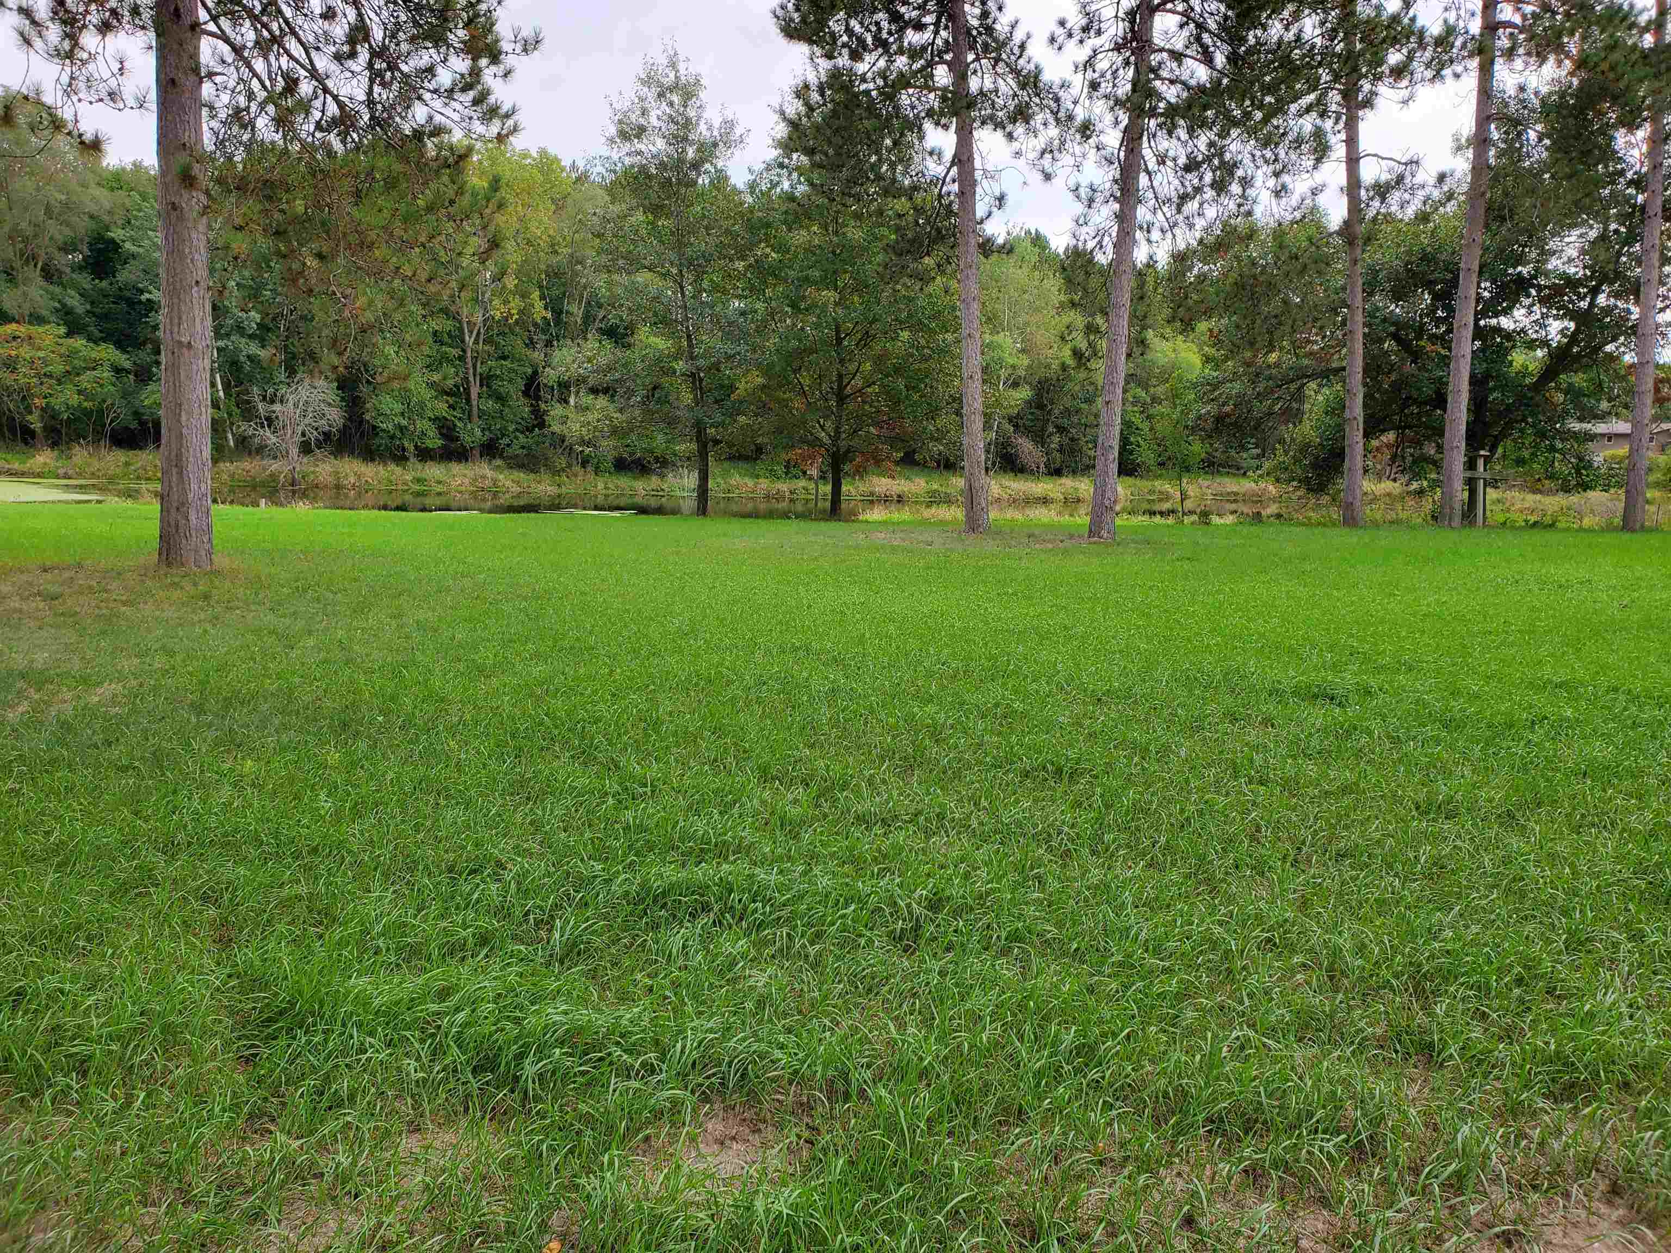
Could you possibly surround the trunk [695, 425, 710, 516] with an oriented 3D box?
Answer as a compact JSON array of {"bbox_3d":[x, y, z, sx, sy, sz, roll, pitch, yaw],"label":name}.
[{"bbox_3d":[-3.273,-3.869,31.000,0.360,2.200,0.350,0,8,0],"label":"trunk"}]

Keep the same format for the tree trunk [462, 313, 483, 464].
[{"bbox_3d":[-17.350,-11.327,60.000,0.850,6.900,0.700,0,8,0],"label":"tree trunk"}]

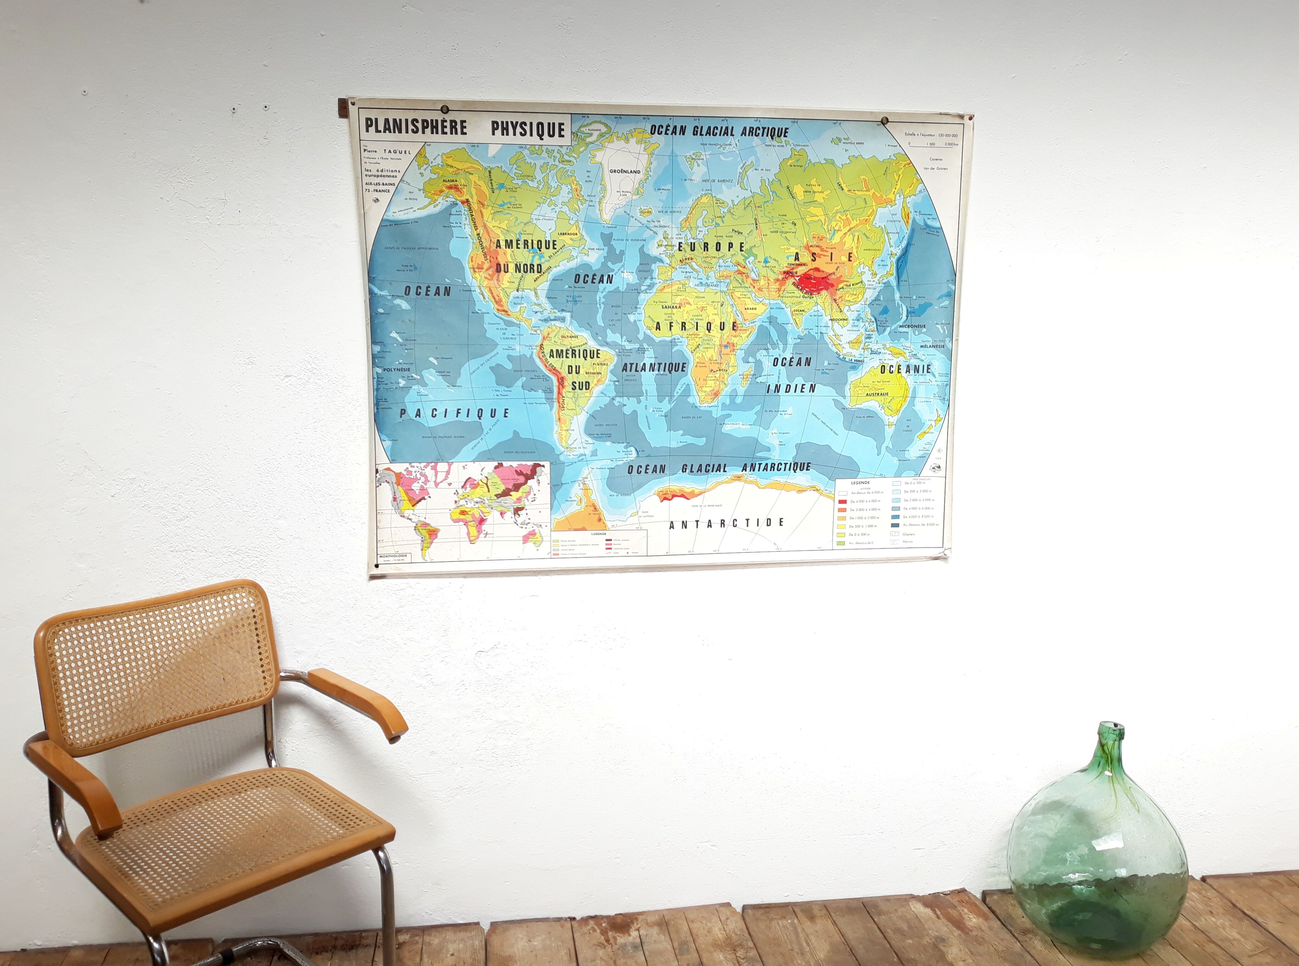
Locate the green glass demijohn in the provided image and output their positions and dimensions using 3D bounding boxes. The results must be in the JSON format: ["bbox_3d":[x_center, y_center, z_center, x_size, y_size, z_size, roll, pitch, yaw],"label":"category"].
[{"bbox_3d":[1.036,0.804,2.333,0.383,0.505,0.383,-1,9,-7],"label":"green glass demijohn"}]

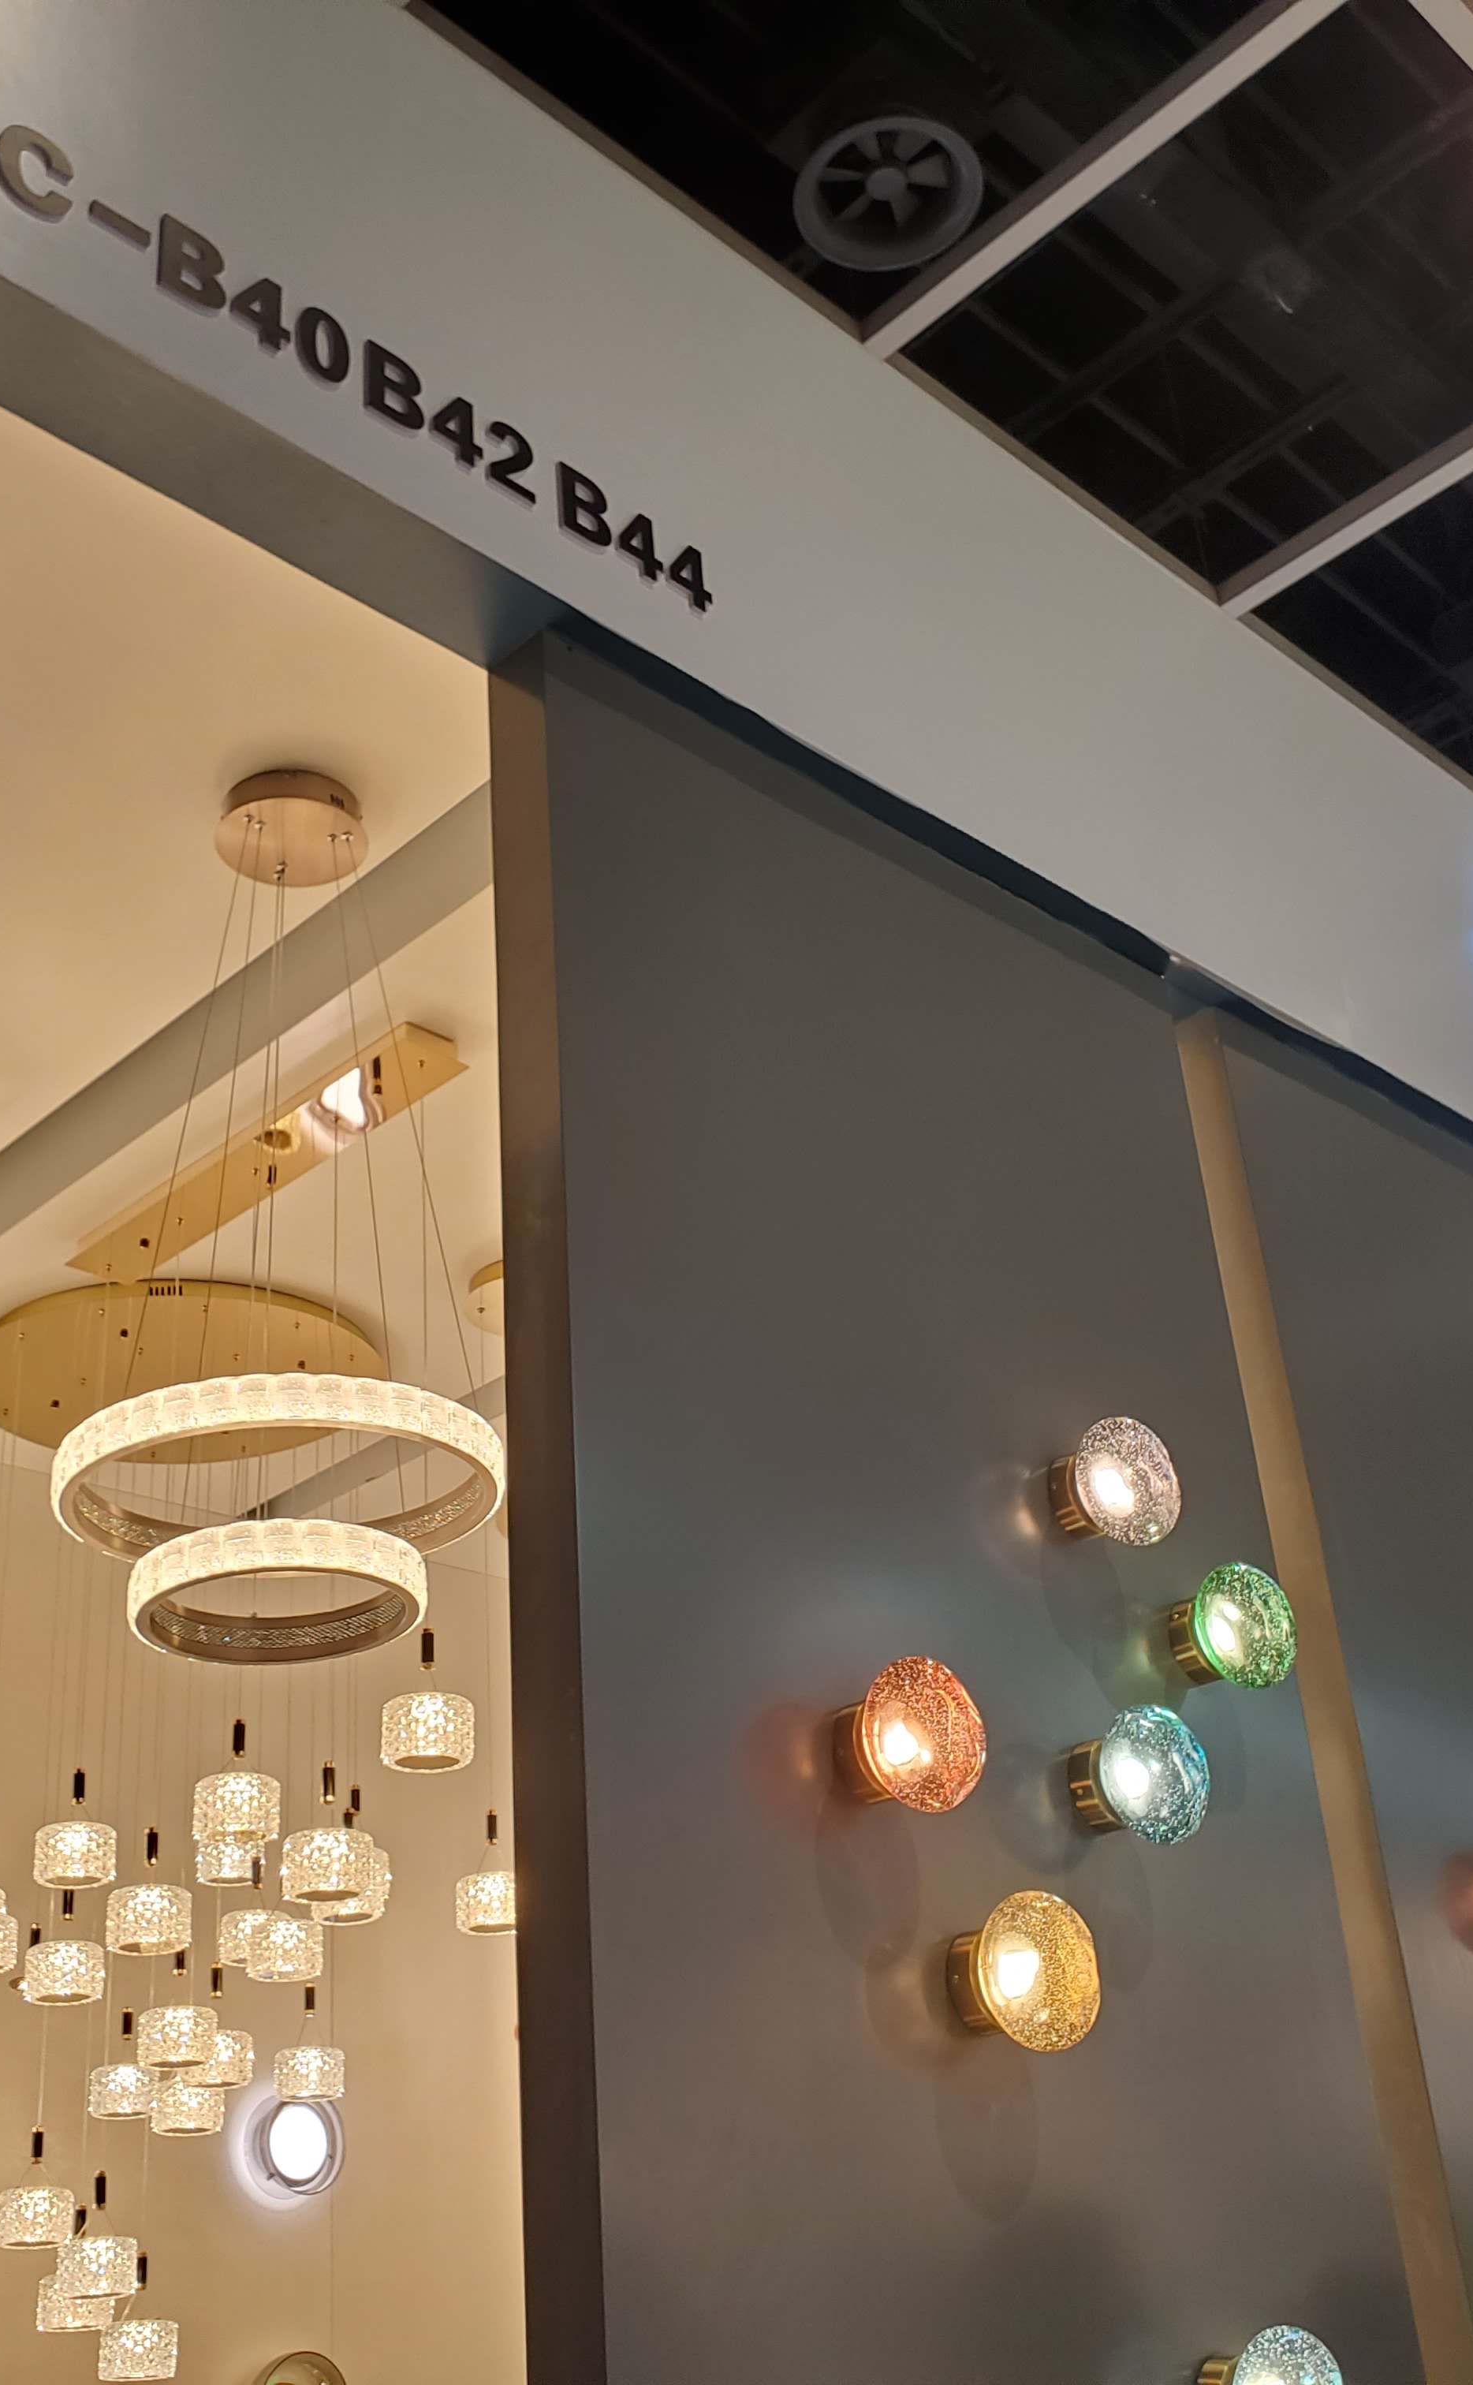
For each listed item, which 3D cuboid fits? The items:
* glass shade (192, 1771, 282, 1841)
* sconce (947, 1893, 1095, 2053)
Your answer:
[{"bbox_3d":[-0.671,0.830,3.217,0.114,0.072,0.114,-4,-28,-2],"label":"glass shade"},{"bbox_3d":[0.271,0.736,2.243,0.147,0.147,0.118,21,-37,-40],"label":"sconce"}]

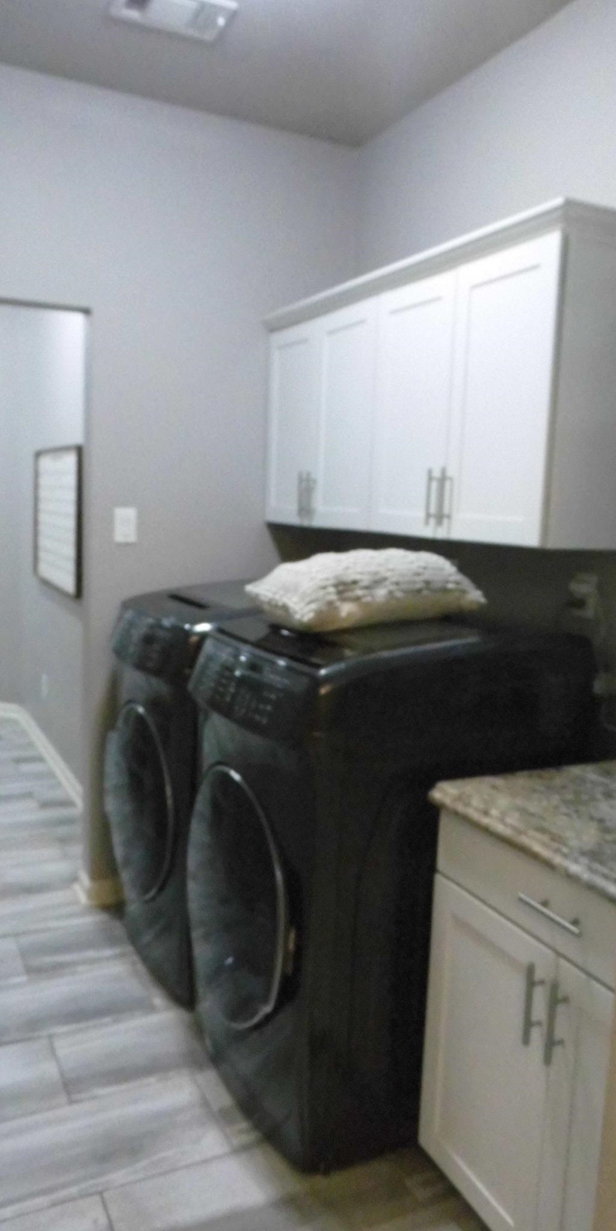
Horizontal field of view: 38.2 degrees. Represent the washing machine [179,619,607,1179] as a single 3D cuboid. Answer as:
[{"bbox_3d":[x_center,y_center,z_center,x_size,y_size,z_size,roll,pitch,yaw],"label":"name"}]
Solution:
[{"bbox_3d":[0.169,0.601,2.366,0.861,1.178,0.681,-2,8,-27],"label":"washing machine"}]

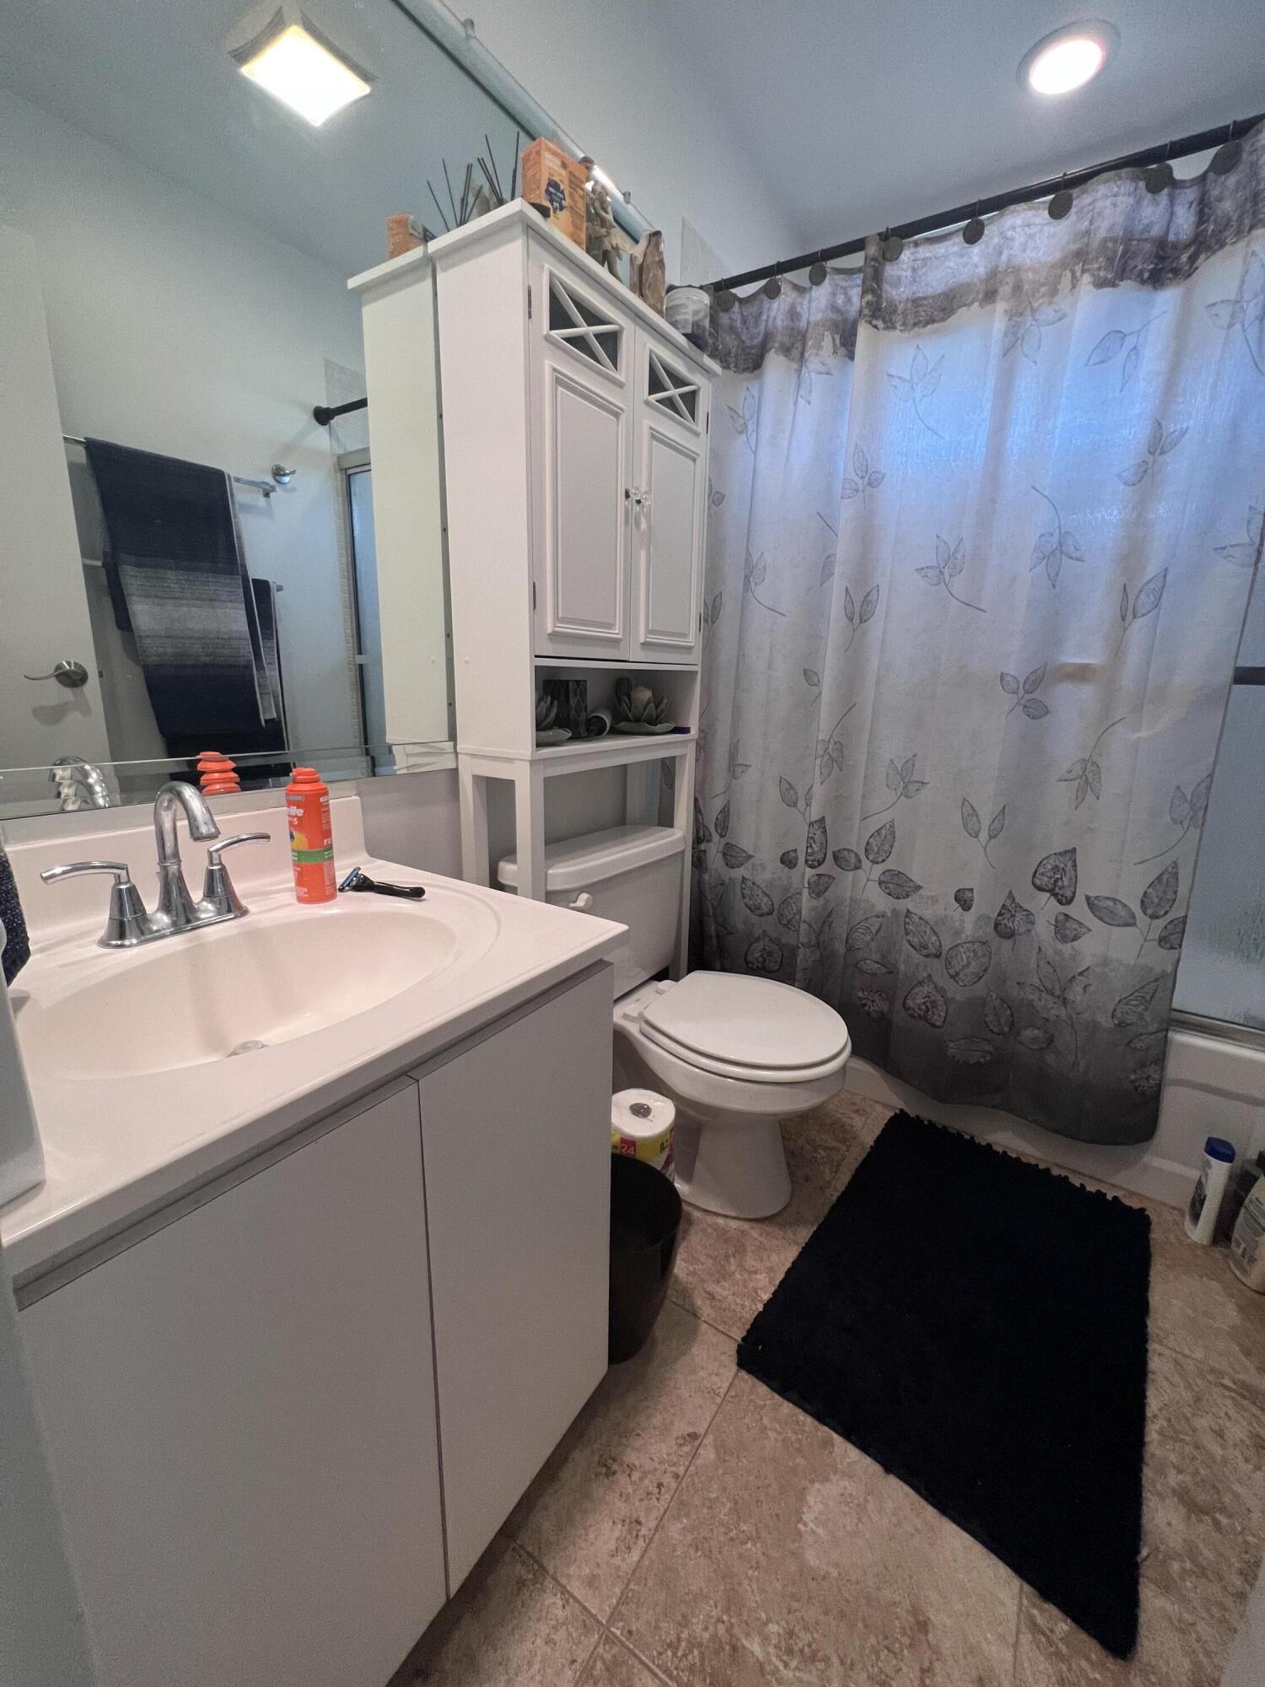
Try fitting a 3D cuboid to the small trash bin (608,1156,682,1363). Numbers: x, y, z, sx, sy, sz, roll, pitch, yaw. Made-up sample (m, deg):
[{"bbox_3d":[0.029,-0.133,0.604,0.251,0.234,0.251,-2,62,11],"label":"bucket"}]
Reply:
[{"bbox_3d":[-0.030,0.732,1.109,0.217,0.250,0.217,1,14,0],"label":"small trash bin"}]

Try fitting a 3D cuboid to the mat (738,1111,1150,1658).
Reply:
[{"bbox_3d":[0.653,0.835,1.218,0.525,0.028,0.850,13,18,37],"label":"mat"}]

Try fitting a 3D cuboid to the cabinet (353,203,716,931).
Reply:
[{"bbox_3d":[-0.083,-0.122,1.395,0.202,1.760,0.600,11,17,34],"label":"cabinet"}]

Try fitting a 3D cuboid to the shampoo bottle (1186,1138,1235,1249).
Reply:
[{"bbox_3d":[1.204,0.726,1.322,0.042,0.215,0.064,5,15,12],"label":"shampoo bottle"}]

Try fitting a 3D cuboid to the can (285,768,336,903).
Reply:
[{"bbox_3d":[-0.431,-0.011,0.854,0.052,0.177,0.052,1,14,0],"label":"can"}]

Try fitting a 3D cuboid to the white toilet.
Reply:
[{"bbox_3d":[0.122,0.401,1.424,0.680,0.742,0.475,10,17,31],"label":"white toilet"}]

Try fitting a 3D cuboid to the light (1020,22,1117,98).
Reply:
[{"bbox_3d":[0.943,-1.690,1.376,0.187,0.025,0.187,11,17,33],"label":"light"}]

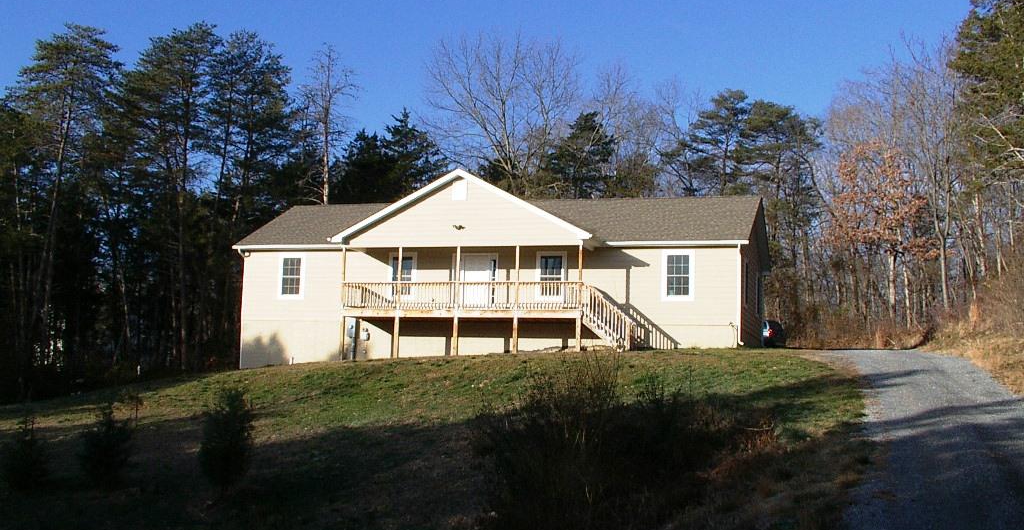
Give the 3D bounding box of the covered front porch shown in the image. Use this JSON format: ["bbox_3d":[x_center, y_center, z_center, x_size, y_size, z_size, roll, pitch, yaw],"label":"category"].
[{"bbox_3d":[-0.761,1.314,38.904,10.450,4.050,1.950,0,-7,17],"label":"covered front porch"}]

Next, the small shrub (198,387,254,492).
[{"bbox_3d":[-3.568,2.161,14.000,0.680,1.290,0.680,2,-6,0],"label":"small shrub"}]

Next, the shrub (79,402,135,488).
[{"bbox_3d":[-5.158,2.271,14.300,0.680,1.060,0.680,2,-6,0],"label":"shrub"}]

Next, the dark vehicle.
[{"bbox_3d":[11.686,3.507,52.291,1.780,1.480,4.500,0,-7,17],"label":"dark vehicle"}]

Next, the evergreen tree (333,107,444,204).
[{"bbox_3d":[-6.002,-1.523,53.345,5.600,11.970,5.200,2,-6,0],"label":"evergreen tree"}]

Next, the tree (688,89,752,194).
[{"bbox_3d":[11.407,-2.365,61.194,3.900,14.720,3.900,2,-6,0],"label":"tree"}]

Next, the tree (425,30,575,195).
[{"bbox_3d":[-0.773,-3.750,57.086,7.800,16.700,7.300,2,-6,0],"label":"tree"}]

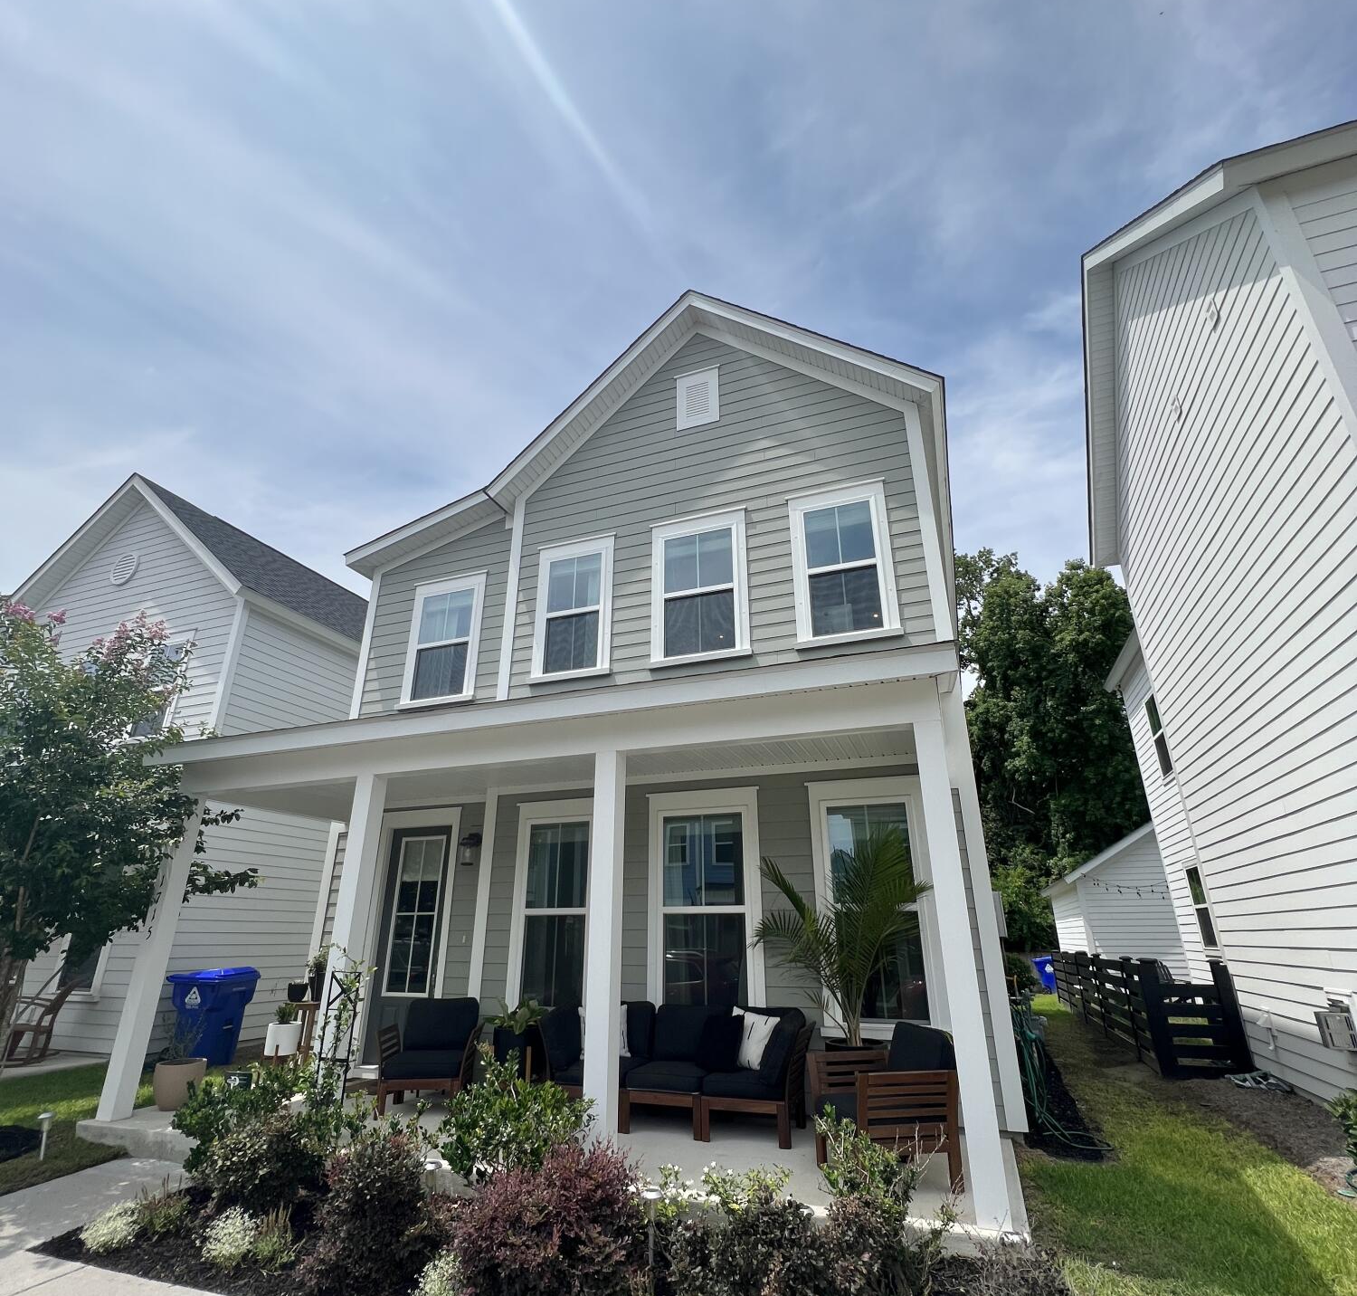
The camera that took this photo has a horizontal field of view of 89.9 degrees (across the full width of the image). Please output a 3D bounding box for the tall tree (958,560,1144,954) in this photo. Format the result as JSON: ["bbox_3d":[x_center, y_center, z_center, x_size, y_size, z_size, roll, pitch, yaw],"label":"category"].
[{"bbox_3d":[14.317,3.785,26.947,8.000,16.600,7.800,-8,-24,20],"label":"tall tree"}]

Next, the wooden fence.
[{"bbox_3d":[8.164,6.353,12.588,1.100,1.250,10.800,-8,-24,20],"label":"wooden fence"}]

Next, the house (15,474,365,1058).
[{"bbox_3d":[-9.951,2.590,15.890,7.800,10.600,10.400,-8,-24,20],"label":"house"}]

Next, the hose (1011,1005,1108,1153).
[{"bbox_3d":[3.231,3.581,5.853,0.580,0.960,1.100,-8,-24,20],"label":"hose"}]

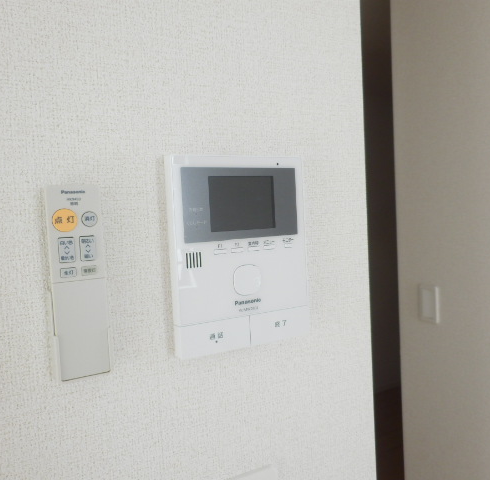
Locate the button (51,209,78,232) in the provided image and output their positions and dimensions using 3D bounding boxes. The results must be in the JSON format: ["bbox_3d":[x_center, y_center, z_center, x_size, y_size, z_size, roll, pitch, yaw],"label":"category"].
[{"bbox_3d":[-0.144,-0.016,0.353,0.019,0.019,0.003,-4,3,-24],"label":"button"}]

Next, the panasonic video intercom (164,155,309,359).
[{"bbox_3d":[-0.005,0.012,0.426,0.133,0.179,0.024,-4,3,-24],"label":"panasonic video intercom"}]

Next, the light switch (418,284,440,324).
[{"bbox_3d":[0.586,0.203,1.417,0.011,0.120,0.070,-4,3,-24],"label":"light switch"}]

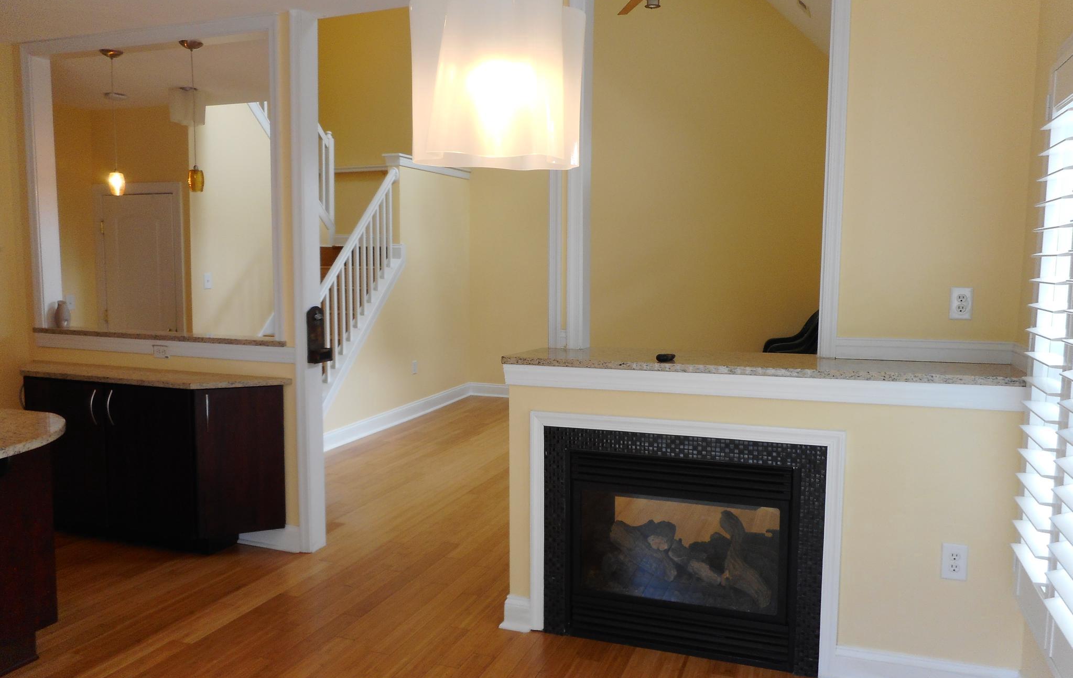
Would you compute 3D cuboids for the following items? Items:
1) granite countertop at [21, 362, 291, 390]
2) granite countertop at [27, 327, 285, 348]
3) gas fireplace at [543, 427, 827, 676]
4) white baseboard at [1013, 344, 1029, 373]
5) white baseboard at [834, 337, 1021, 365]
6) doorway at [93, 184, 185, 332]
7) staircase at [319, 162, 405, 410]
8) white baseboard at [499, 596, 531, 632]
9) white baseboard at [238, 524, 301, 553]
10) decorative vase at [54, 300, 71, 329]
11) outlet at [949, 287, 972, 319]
[{"bbox_3d":[-2.129,0.197,4.068,1.760,0.032,0.330,2,5,18],"label":"granite countertop"},{"bbox_3d":[-2.036,-0.016,4.253,1.710,0.031,0.210,2,5,18],"label":"granite countertop"},{"bbox_3d":[0.590,0.765,3.099,1.042,0.839,0.420,2,5,21],"label":"gas fireplace"},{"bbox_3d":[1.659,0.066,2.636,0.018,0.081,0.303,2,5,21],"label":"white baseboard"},{"bbox_3d":[1.429,0.044,2.887,0.589,0.081,0.018,2,5,21],"label":"white baseboard"},{"bbox_3d":[-3.174,-0.171,6.271,0.940,2.145,0.110,2,5,21],"label":"doorway"},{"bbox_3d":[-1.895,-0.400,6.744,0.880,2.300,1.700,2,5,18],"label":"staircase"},{"bbox_3d":[-0.078,1.109,3.126,0.125,0.134,0.024,2,5,18],"label":"white baseboard"},{"bbox_3d":[-1.406,1.027,4.042,0.398,0.140,0.018,2,5,21],"label":"white baseboard"},{"bbox_3d":[-2.740,-0.137,4.480,0.085,0.165,0.085,2,5,18],"label":"decorative vase"},{"bbox_3d":[1.551,-0.129,2.831,0.072,0.117,0.010,2,5,21],"label":"outlet"}]

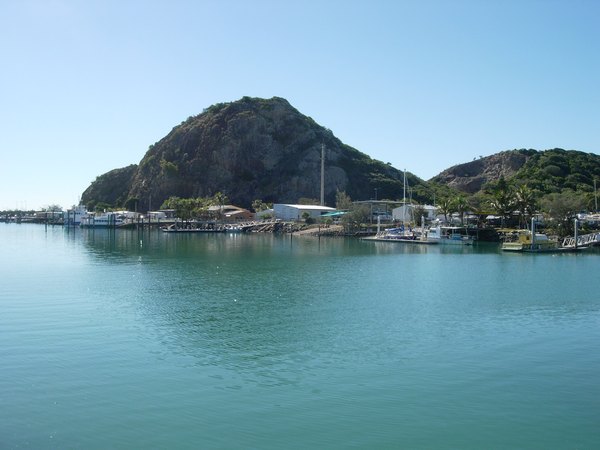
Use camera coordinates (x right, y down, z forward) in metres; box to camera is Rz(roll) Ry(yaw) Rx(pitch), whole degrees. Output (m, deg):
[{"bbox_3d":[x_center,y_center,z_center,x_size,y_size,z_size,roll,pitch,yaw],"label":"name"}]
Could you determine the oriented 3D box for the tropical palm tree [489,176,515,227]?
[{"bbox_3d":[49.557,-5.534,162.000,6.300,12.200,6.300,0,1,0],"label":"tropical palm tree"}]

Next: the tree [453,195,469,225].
[{"bbox_3d":[42.884,-4.008,176.000,4.500,8.200,4.500,0,1,0],"label":"tree"}]

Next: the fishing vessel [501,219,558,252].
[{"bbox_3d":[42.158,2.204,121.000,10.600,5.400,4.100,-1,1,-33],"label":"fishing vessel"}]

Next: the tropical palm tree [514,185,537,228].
[{"bbox_3d":[54.090,-4.318,158.000,5.600,10.800,5.600,0,1,0],"label":"tropical palm tree"}]

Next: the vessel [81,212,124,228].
[{"bbox_3d":[-84.125,-1.927,282.000,19.500,6.800,5.800,0,1,-4],"label":"vessel"}]

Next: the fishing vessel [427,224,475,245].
[{"bbox_3d":[31.987,2.125,140.000,10.200,4.200,3.600,0,1,20],"label":"fishing vessel"}]

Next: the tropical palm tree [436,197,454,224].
[{"bbox_3d":[38.877,-3.741,176.000,4.800,7.800,4.800,0,1,0],"label":"tropical palm tree"}]

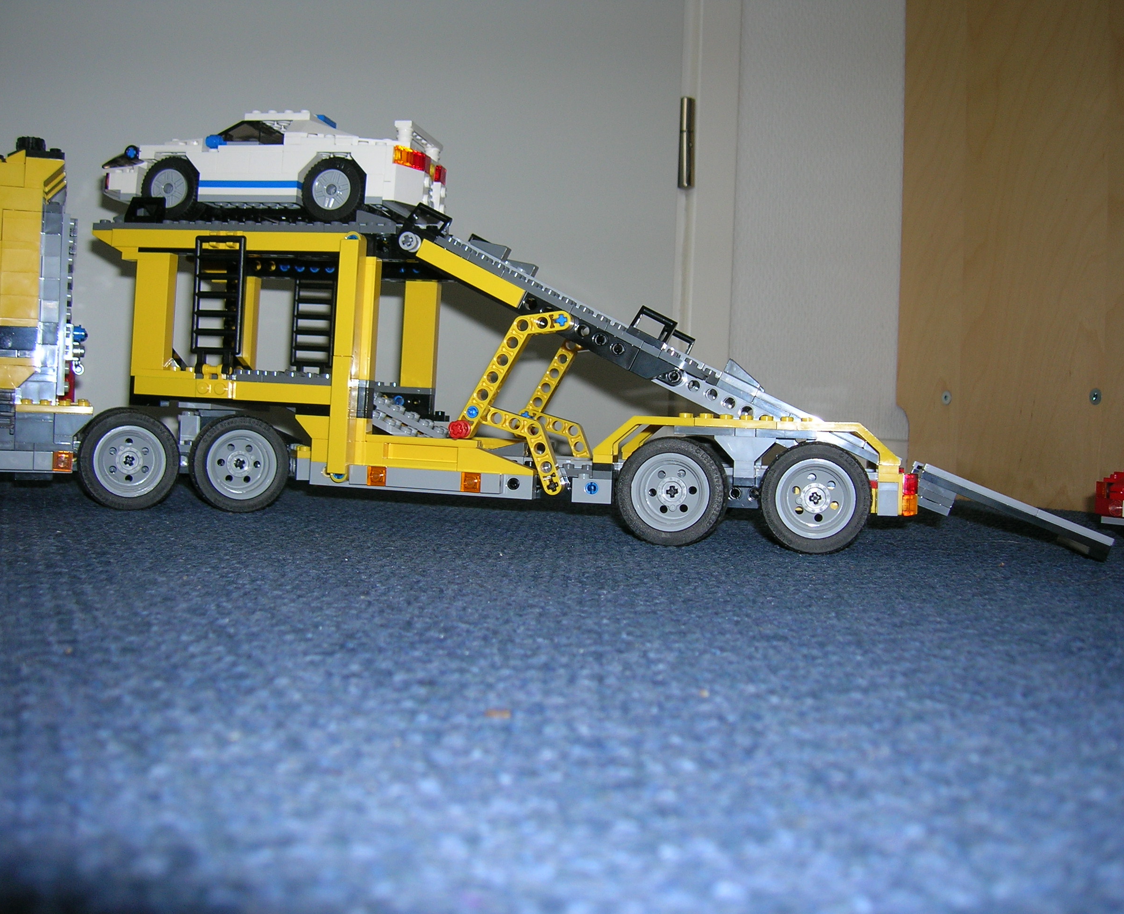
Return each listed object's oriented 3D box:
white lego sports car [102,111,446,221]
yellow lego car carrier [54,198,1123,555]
[{"bbox_3d":[-0.131,-0.133,0.555,0.146,0.053,0.054,3,2,11],"label":"white lego sports car"},{"bbox_3d":[0.007,-0.037,0.530,0.435,0.137,0.114,3,2,11],"label":"yellow lego car carrier"}]

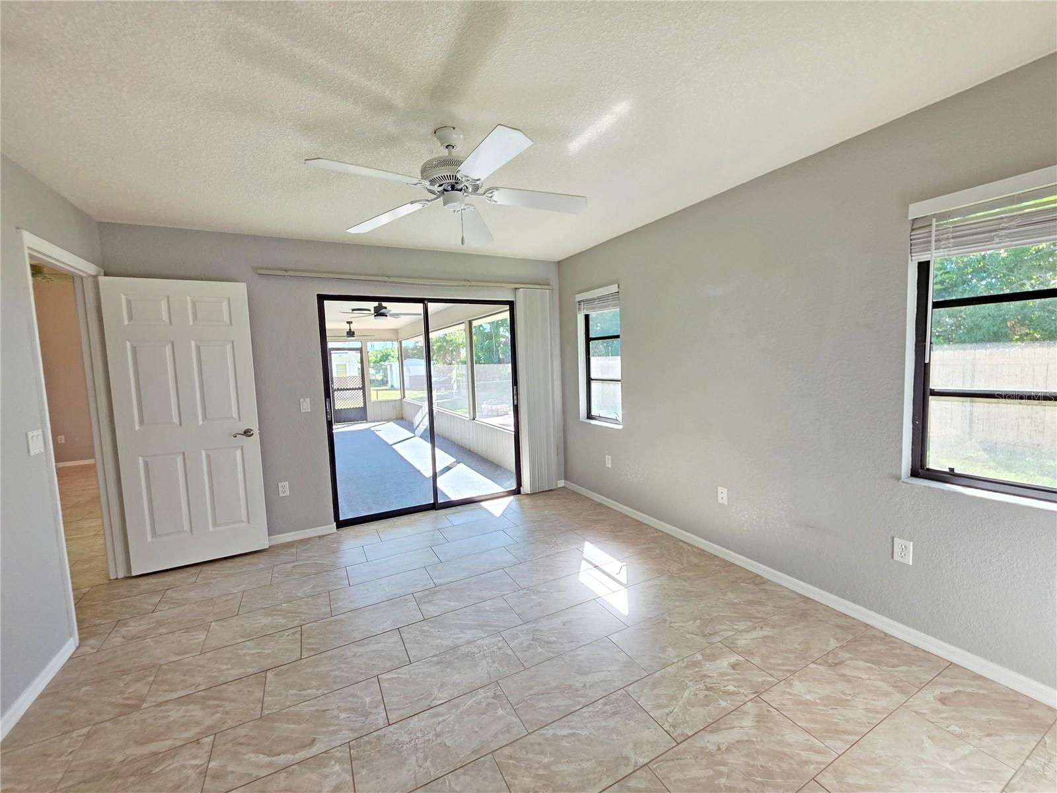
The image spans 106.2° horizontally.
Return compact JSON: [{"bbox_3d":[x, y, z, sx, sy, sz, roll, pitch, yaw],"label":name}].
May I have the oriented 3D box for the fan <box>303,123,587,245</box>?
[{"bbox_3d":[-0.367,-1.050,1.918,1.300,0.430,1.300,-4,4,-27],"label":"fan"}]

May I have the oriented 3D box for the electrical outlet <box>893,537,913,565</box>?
[{"bbox_3d":[1.813,0.751,1.922,0.008,0.115,0.071,-4,5,-27],"label":"electrical outlet"}]

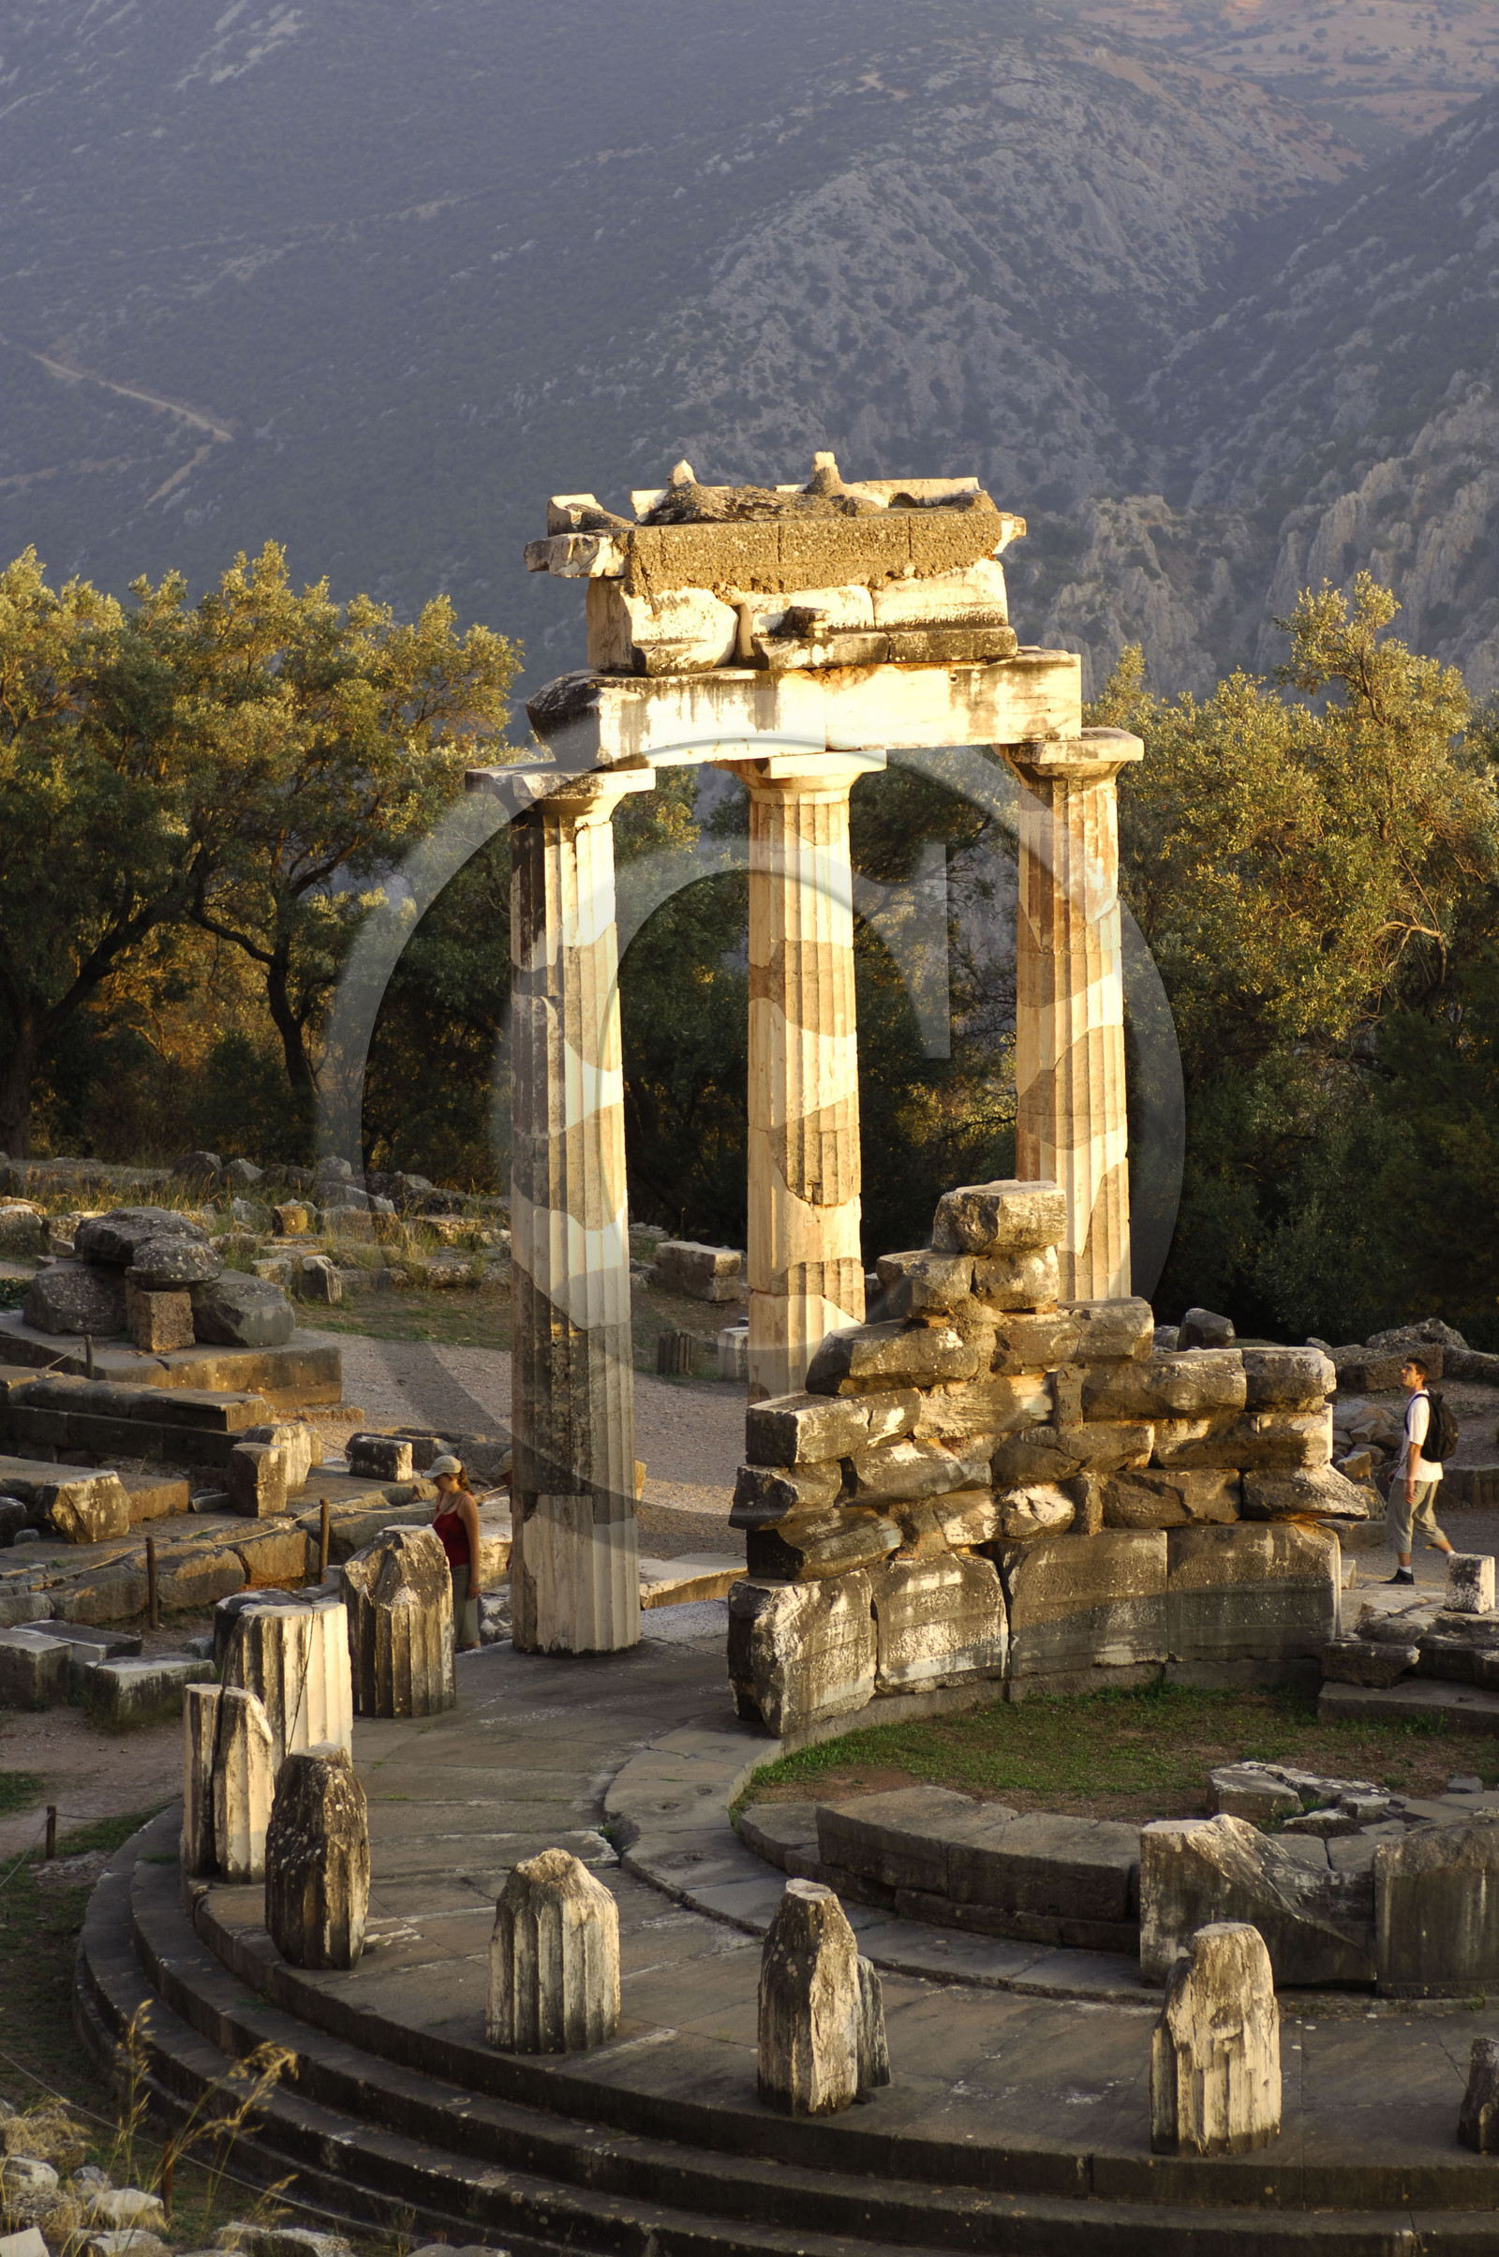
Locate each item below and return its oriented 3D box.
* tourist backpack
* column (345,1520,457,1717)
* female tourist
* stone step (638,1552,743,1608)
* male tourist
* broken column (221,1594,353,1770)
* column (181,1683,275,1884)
[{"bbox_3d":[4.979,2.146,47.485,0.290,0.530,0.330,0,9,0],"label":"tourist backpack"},{"bbox_3d":[-2.334,3.179,42.904,0.850,1.180,0.850,0,9,0],"label":"column"},{"bbox_3d":[-2.049,3.113,46.100,0.300,1.640,0.450,-6,10,-28],"label":"female tourist"},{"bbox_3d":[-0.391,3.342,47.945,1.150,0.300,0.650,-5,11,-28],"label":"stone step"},{"bbox_3d":[4.872,2.479,47.539,0.620,1.700,0.520,0,9,0],"label":"male tourist"},{"bbox_3d":[-2.931,3.526,41.061,0.850,1.100,0.850,0,9,0],"label":"broken column"},{"bbox_3d":[-3.020,3.840,39.118,0.720,1.110,0.800,0,9,0],"label":"column"}]

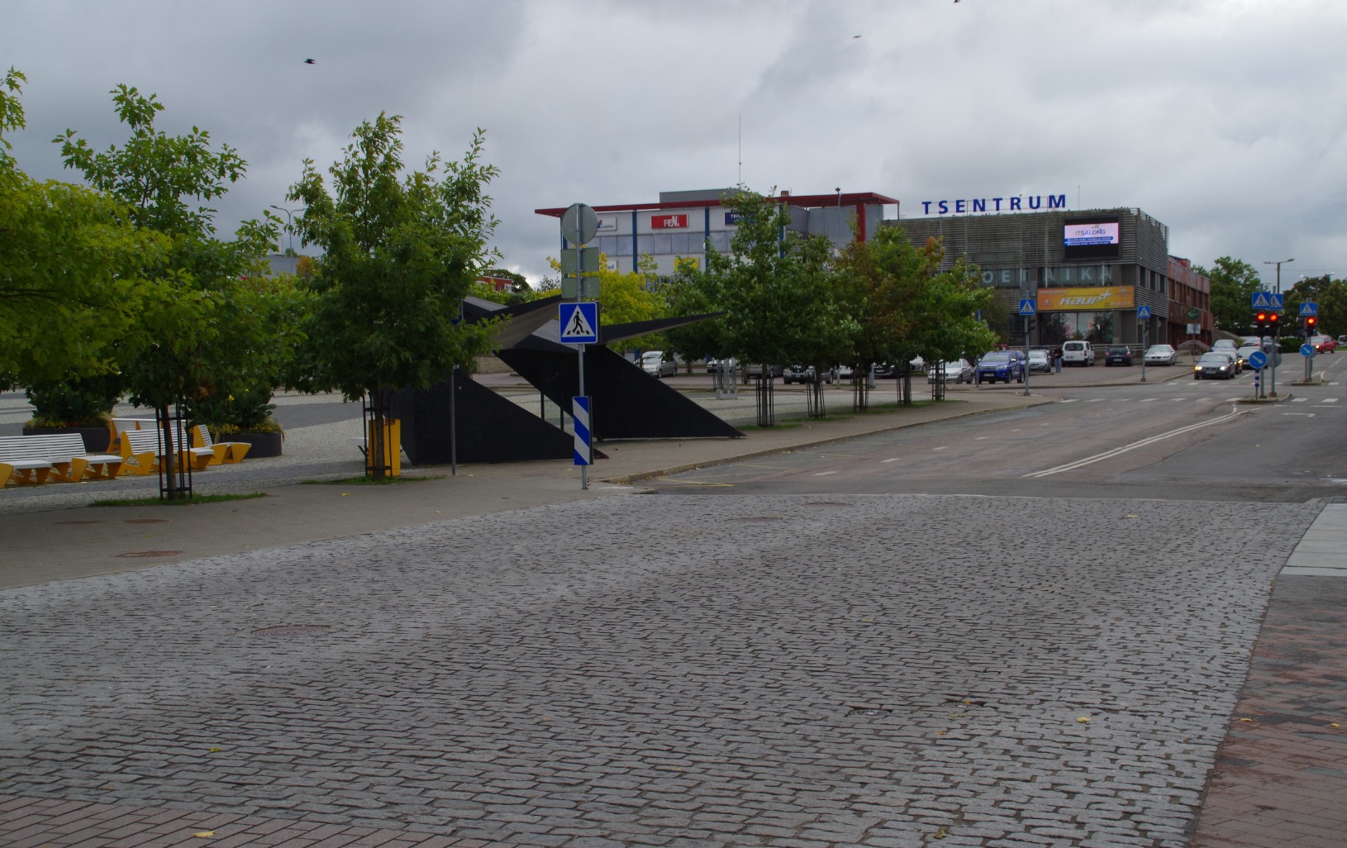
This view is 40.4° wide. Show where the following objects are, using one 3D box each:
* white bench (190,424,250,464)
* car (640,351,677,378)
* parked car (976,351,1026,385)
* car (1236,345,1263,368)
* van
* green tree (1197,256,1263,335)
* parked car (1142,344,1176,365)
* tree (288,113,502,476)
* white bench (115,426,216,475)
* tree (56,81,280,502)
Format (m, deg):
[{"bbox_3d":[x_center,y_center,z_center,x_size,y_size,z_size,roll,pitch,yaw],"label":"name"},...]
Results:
[{"bbox_3d":[-8.768,0.408,35.500,0.750,0.770,2.000,-1,2,2],"label":"white bench"},{"bbox_3d":[-1.229,-3.754,115.500,1.800,1.660,4.500,0,1,20],"label":"car"},{"bbox_3d":[18.092,-3.120,101.000,1.860,1.820,5.300,0,2,20],"label":"parked car"},{"bbox_3d":[38.448,-4.396,121.500,1.800,1.460,4.600,0,2,21],"label":"car"},{"bbox_3d":[29.037,-5.016,131.500,1.820,1.810,4.380,0,1,20],"label":"van"},{"bbox_3d":[60.060,-13.327,198.000,7.200,9.800,7.200,0,1,20],"label":"green tree"},{"bbox_3d":[33.665,-4.745,126.500,1.840,1.470,4.800,0,2,21],"label":"parked car"},{"bbox_3d":[-4.517,-2.084,29.700,3.450,5.950,3.350,-1,1,0],"label":"tree"},{"bbox_3d":[-8.823,0.457,31.800,0.840,0.770,1.500,0,2,27],"label":"white bench"},{"bbox_3d":[-7.116,-1.878,25.700,3.300,5.850,3.200,0,1,22],"label":"tree"}]

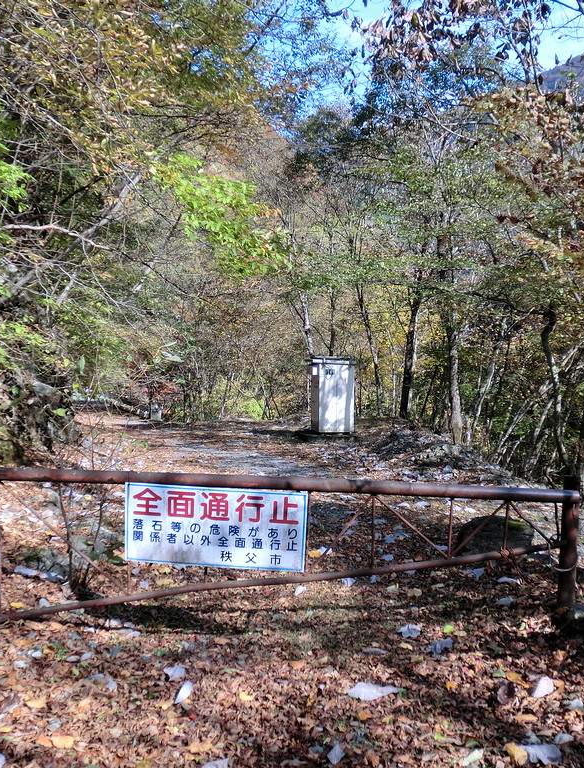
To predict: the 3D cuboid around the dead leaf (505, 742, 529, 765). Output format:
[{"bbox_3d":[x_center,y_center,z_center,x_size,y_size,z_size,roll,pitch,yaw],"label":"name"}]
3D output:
[{"bbox_3d":[0.922,1.521,3.400,0.075,0.050,0.100,-1,3,-27],"label":"dead leaf"}]

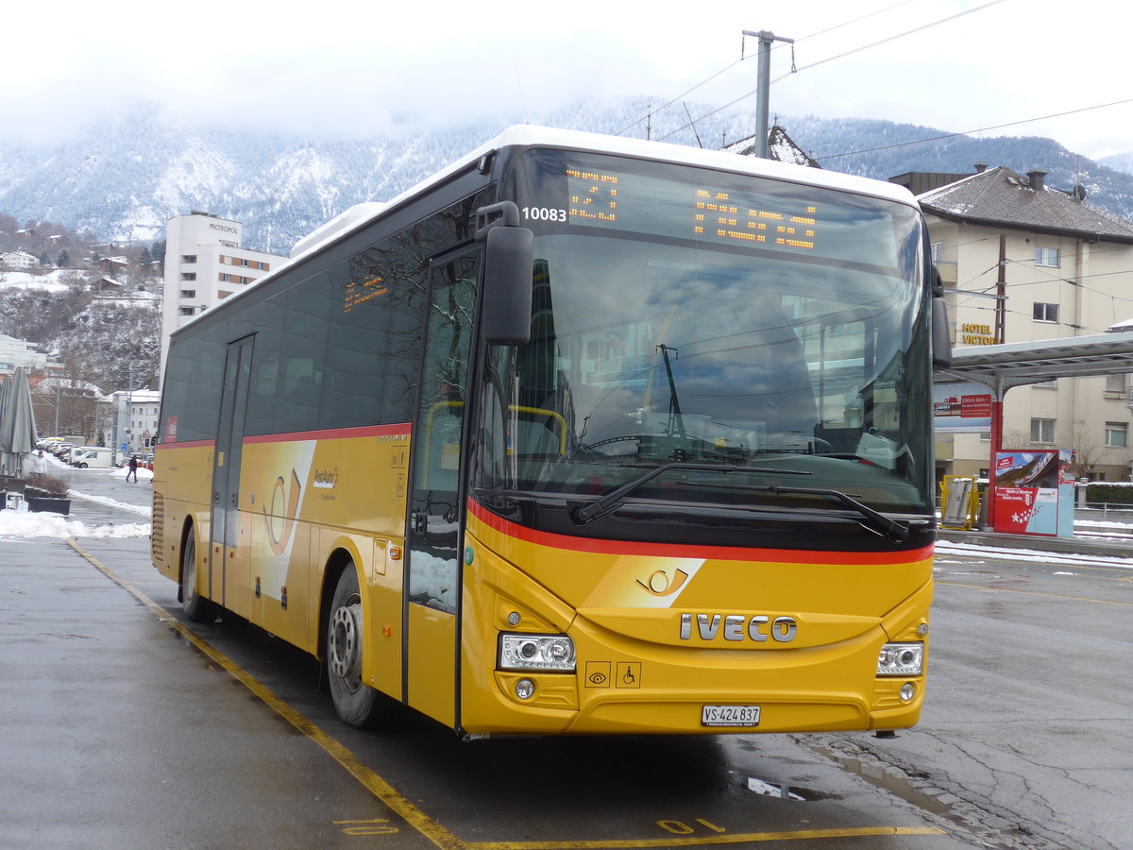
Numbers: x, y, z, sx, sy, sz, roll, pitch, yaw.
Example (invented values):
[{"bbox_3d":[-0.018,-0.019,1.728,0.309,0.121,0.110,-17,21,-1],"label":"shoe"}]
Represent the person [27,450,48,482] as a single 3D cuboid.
[{"bbox_3d":[-22.323,1.975,64.000,0.550,1.730,0.380,4,-3,-30],"label":"person"}]

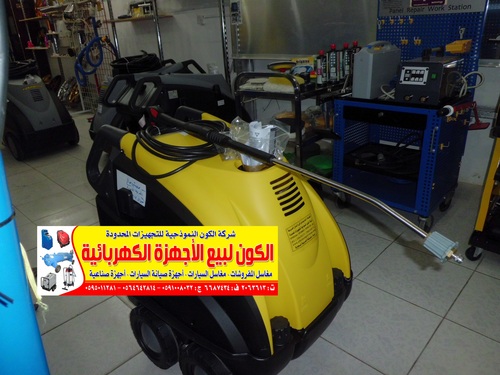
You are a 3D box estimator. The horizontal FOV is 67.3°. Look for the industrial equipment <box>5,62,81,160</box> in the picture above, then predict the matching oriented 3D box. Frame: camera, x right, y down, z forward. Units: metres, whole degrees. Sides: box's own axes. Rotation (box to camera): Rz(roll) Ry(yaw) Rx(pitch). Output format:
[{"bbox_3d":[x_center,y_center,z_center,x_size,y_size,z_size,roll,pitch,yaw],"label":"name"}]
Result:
[{"bbox_3d":[-2.944,-0.954,5.000,1.190,0.885,0.710,18,33,41],"label":"industrial equipment"}]

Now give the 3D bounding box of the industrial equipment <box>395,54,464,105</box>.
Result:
[{"bbox_3d":[1.181,-0.706,2.465,0.290,0.246,0.274,-24,31,-36],"label":"industrial equipment"}]

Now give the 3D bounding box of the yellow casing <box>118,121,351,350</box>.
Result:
[{"bbox_3d":[-0.053,0.084,1.385,0.748,0.589,0.477,16,31,40],"label":"yellow casing"}]

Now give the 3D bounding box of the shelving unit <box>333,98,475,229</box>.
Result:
[{"bbox_3d":[1.073,-0.253,2.759,0.503,0.812,0.750,-25,31,-37],"label":"shelving unit"}]

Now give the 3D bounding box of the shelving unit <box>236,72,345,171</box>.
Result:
[{"bbox_3d":[0.393,-0.548,3.330,0.659,0.970,0.664,18,33,41],"label":"shelving unit"}]

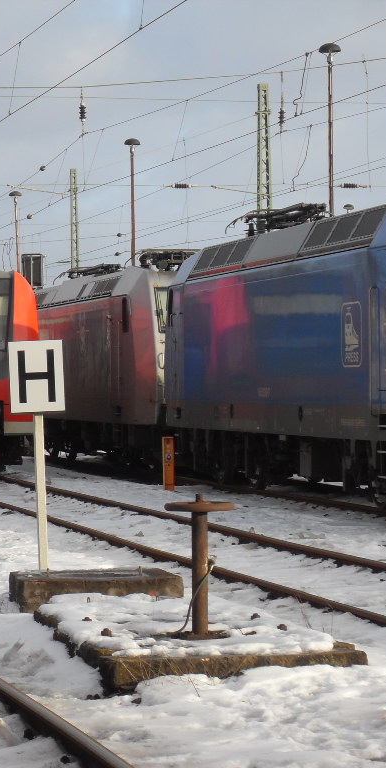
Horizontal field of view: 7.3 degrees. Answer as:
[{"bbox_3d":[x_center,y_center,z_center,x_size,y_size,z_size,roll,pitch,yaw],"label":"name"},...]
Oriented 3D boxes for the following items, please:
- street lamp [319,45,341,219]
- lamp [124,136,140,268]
[{"bbox_3d":[3.674,-3.612,79.501,0.580,10.720,0.580,-1,0,-11],"label":"street lamp"},{"bbox_3d":[-2.118,-3.530,109.393,0.580,10.720,0.580,-1,0,-11],"label":"lamp"}]

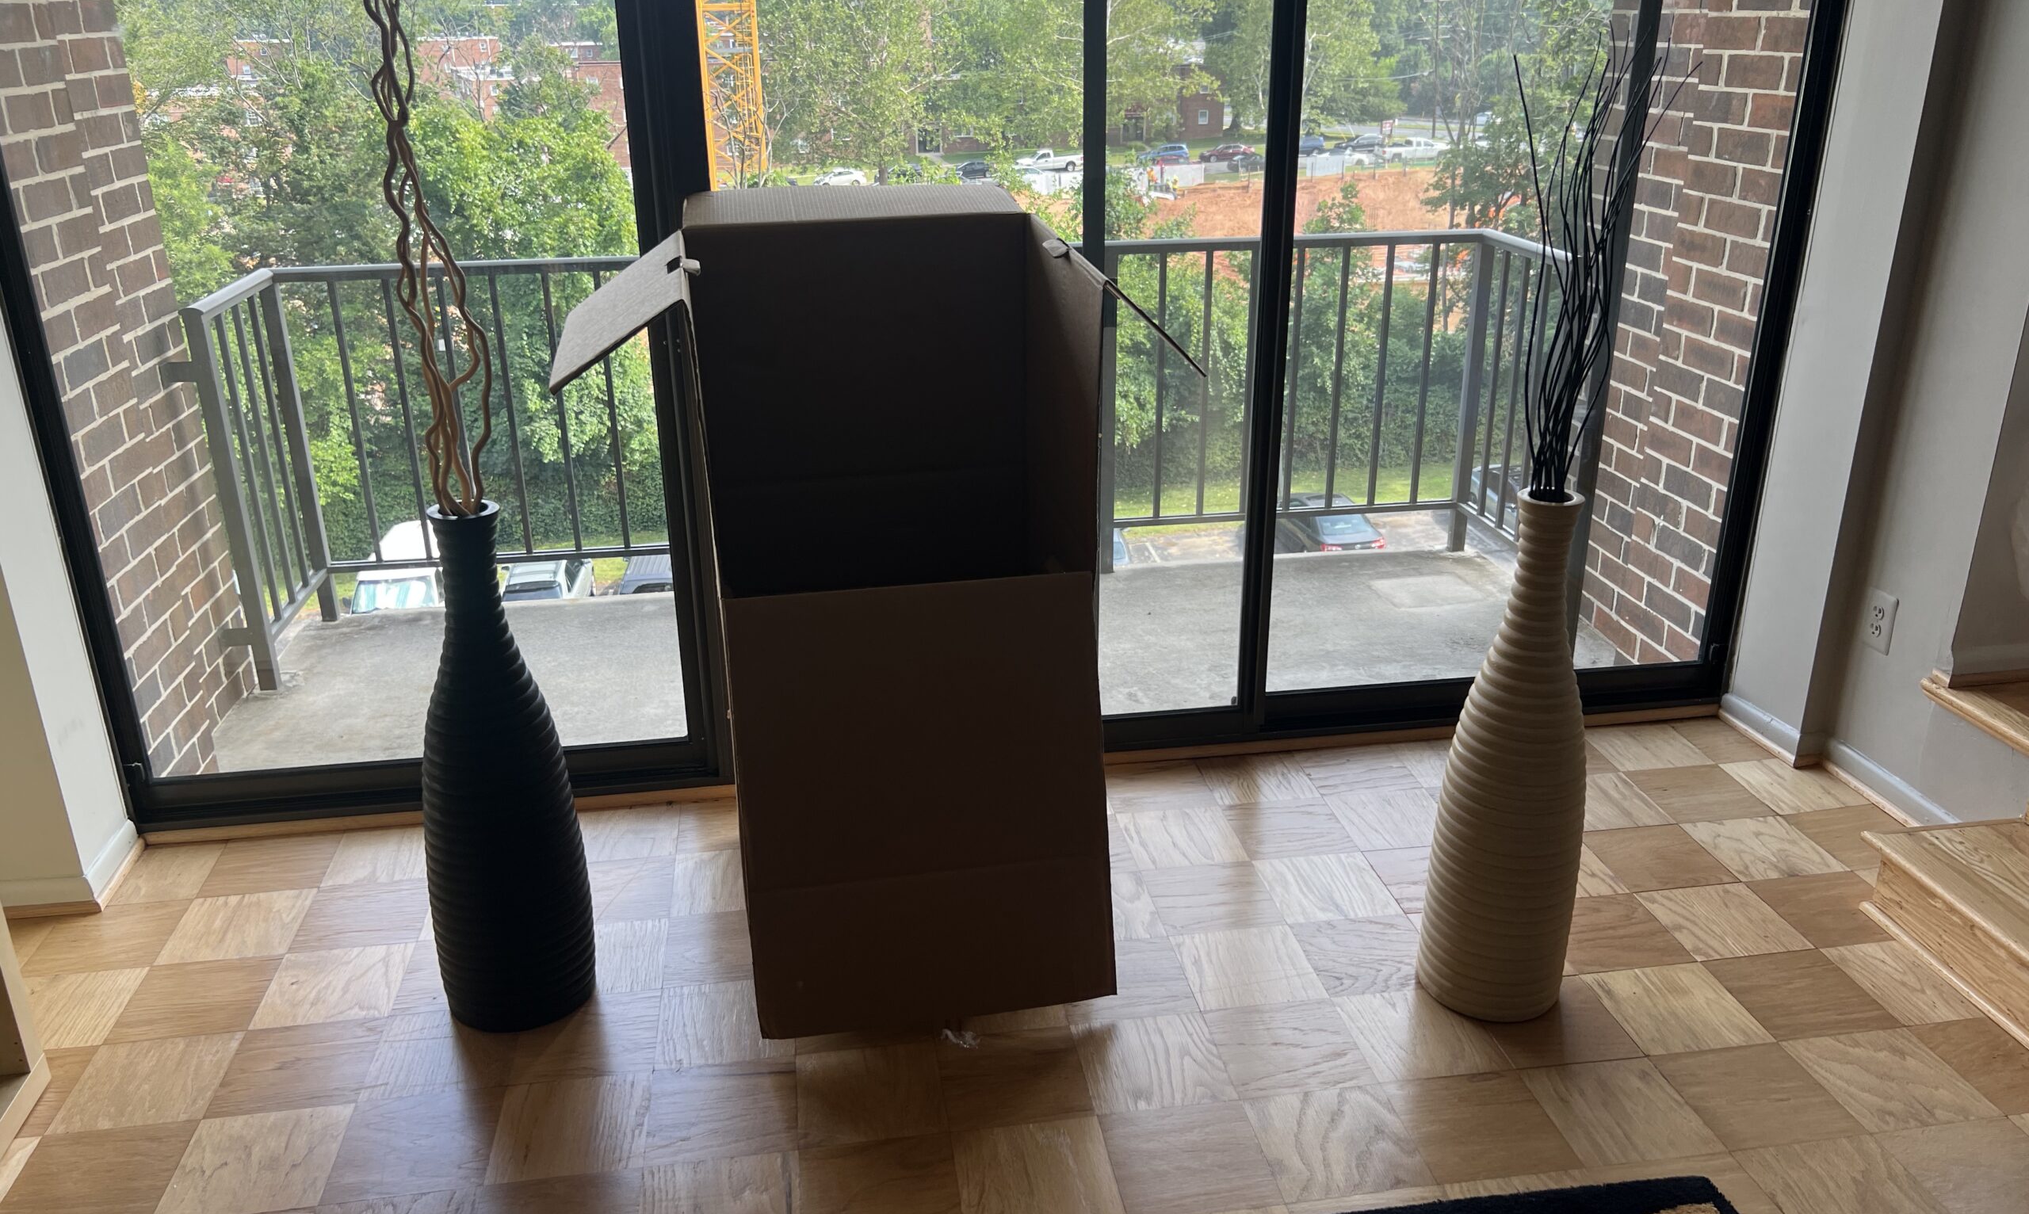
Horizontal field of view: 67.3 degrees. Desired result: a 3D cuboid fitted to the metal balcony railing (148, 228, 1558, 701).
[{"bbox_3d":[-0.271,-0.450,4.173,3.440,0.999,0.537,-4,22,-8],"label":"metal balcony railing"}]

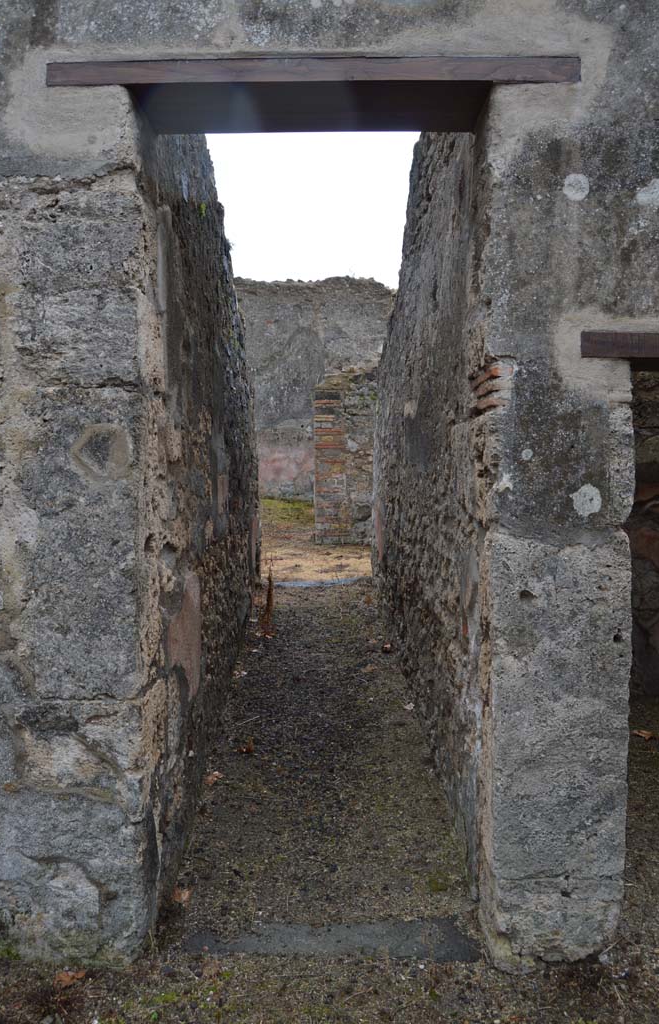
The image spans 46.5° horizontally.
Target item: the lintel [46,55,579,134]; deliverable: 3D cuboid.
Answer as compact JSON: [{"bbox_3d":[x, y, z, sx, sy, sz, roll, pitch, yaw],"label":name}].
[{"bbox_3d":[-0.051,-1.392,2.586,1.675,0.073,0.362,0,4,2],"label":"lintel"}]

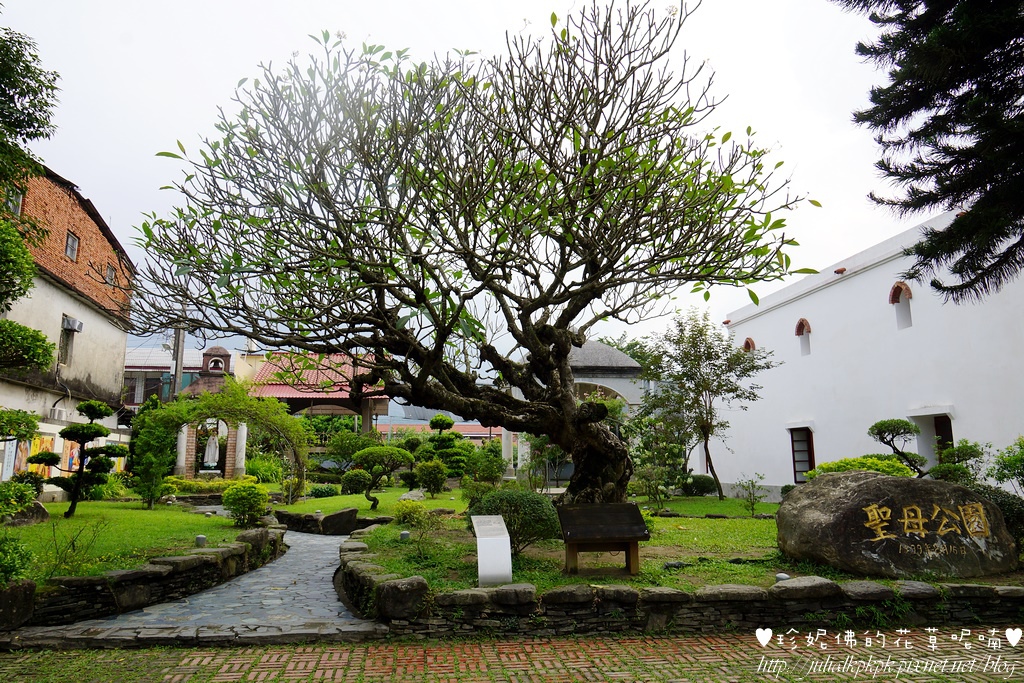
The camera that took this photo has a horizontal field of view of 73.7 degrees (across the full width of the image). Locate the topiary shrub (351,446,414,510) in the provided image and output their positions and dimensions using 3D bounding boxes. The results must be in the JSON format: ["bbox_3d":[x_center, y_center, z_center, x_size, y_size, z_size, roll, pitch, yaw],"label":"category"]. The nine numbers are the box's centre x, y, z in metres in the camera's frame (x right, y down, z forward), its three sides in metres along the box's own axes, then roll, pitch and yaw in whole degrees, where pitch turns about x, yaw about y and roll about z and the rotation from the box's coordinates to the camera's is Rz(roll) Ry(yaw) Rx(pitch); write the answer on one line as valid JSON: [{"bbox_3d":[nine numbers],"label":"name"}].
[{"bbox_3d":[-3.237,3.438,17.162,1.571,1.553,1.450,0,-10,0],"label":"topiary shrub"}]

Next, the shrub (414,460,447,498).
[{"bbox_3d":[-2.743,4.629,23.044,1.097,1.307,1.097,0,-10,0],"label":"shrub"}]

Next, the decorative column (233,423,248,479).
[{"bbox_3d":[-7.383,2.967,18.565,0.310,1.670,0.310,0,-10,0],"label":"decorative column"}]

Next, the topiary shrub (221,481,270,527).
[{"bbox_3d":[-4.528,2.777,11.599,0.770,0.730,0.770,0,-10,0],"label":"topiary shrub"}]

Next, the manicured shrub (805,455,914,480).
[{"bbox_3d":[4.975,2.178,9.773,1.650,0.980,1.300,0,-10,0],"label":"manicured shrub"}]

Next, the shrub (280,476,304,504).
[{"bbox_3d":[-6.586,4.472,20.531,0.752,0.779,0.752,0,-10,0],"label":"shrub"}]

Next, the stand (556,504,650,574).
[{"bbox_3d":[0.940,2.075,7.224,0.900,0.700,0.460,2,-10,-9],"label":"stand"}]

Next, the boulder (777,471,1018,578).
[{"bbox_3d":[4.100,1.910,7.334,2.300,1.030,1.400,-1,-10,5],"label":"boulder"}]

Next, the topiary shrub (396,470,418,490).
[{"bbox_3d":[-4.012,5.396,26.462,0.775,0.779,0.775,0,-10,0],"label":"topiary shrub"}]

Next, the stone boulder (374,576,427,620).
[{"bbox_3d":[-1.042,2.432,6.469,0.502,0.383,0.420,0,-10,0],"label":"stone boulder"}]

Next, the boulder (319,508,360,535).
[{"bbox_3d":[-3.263,3.396,12.914,0.700,0.530,0.420,0,-10,0],"label":"boulder"}]

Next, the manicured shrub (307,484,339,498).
[{"bbox_3d":[-4.941,3.923,17.896,0.800,0.460,0.750,0,-10,0],"label":"manicured shrub"}]

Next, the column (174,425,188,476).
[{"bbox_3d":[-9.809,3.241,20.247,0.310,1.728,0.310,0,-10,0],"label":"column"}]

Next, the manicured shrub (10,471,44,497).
[{"bbox_3d":[-11.528,3.495,16.244,0.780,0.750,0.750,0,-10,0],"label":"manicured shrub"}]

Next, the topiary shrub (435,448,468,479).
[{"bbox_3d":[-1.989,4.036,22.441,1.000,1.000,1.000,0,-10,0],"label":"topiary shrub"}]

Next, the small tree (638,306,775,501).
[{"bbox_3d":[6.428,2.007,22.504,4.582,6.277,4.000,0,-10,0],"label":"small tree"}]

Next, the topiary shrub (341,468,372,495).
[{"bbox_3d":[-5.570,5.039,24.494,1.130,0.914,1.130,0,-10,0],"label":"topiary shrub"}]

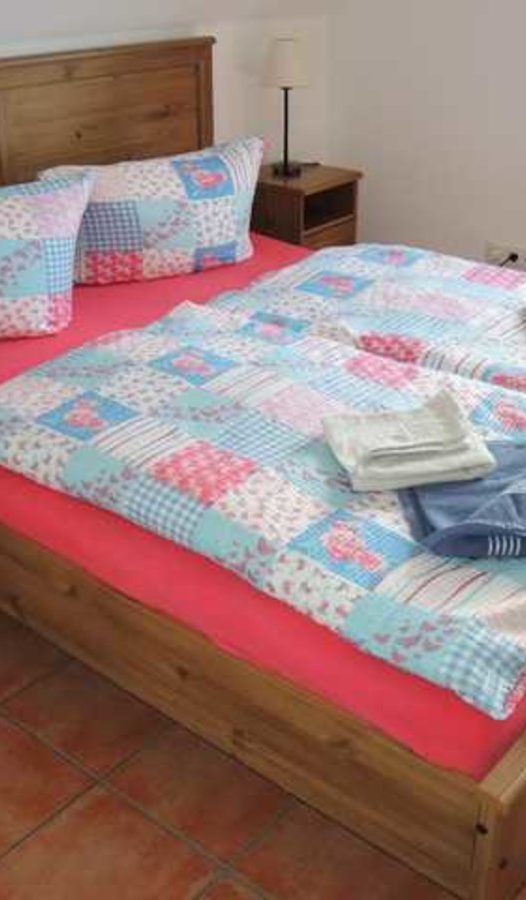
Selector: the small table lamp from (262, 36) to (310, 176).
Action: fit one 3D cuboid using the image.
[{"bbox_3d":[0.088,-1.220,3.470,0.162,0.480,0.162,0,27,0],"label":"small table lamp"}]

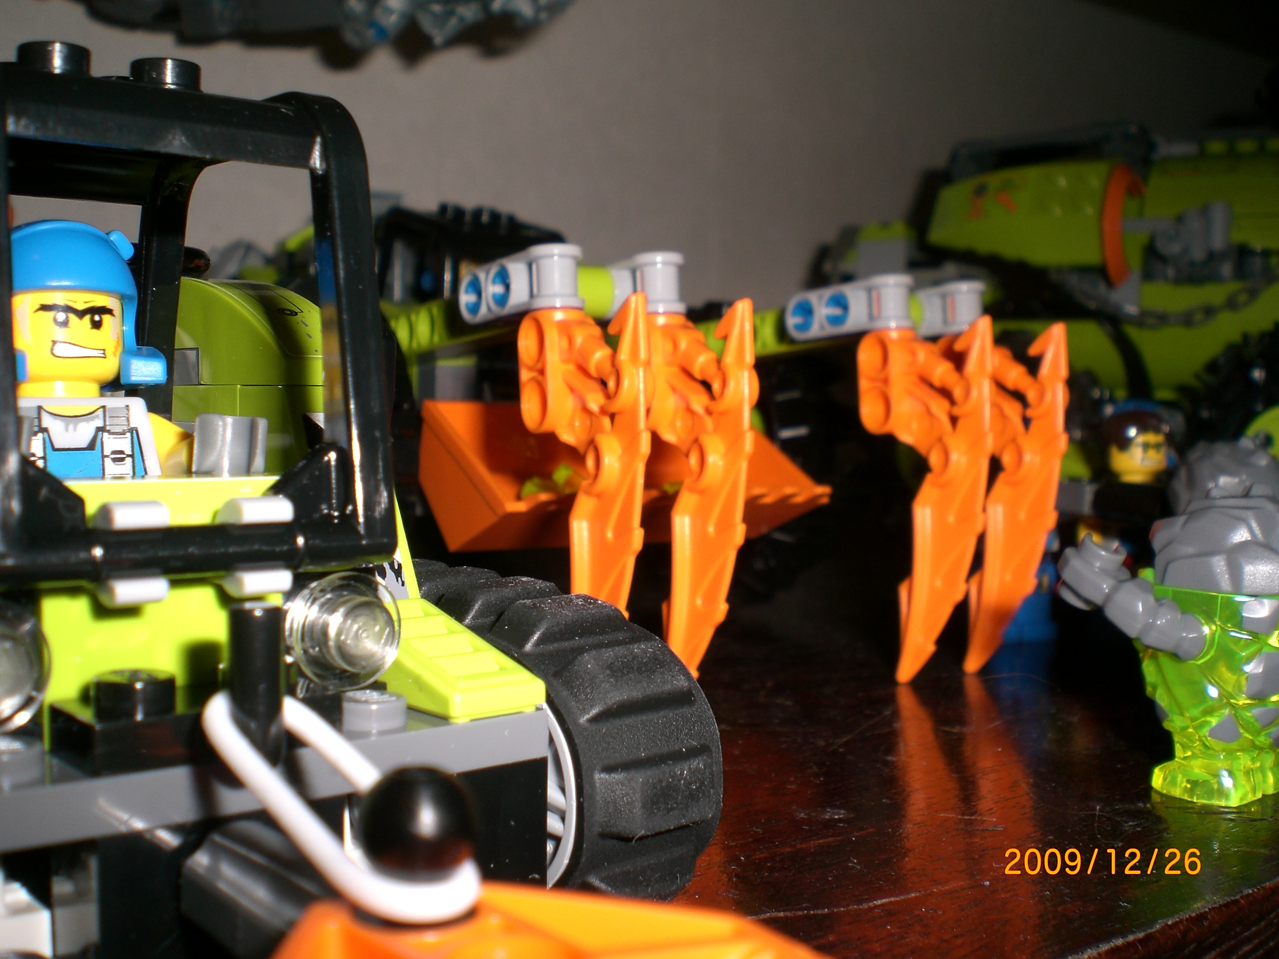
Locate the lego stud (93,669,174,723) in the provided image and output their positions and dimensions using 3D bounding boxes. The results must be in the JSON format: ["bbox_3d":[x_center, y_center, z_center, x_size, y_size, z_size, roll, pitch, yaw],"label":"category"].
[{"bbox_3d":[-0.032,0.014,0.089,0.005,0.002,0.005,-2,4,-40],"label":"lego stud"}]

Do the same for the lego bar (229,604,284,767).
[{"bbox_3d":[-0.024,0.013,0.089,0.003,0.010,0.003,-2,4,-40],"label":"lego bar"}]

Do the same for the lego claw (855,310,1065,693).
[{"bbox_3d":[0.050,0.004,0.213,0.024,0.056,0.024,-1,4,-34],"label":"lego claw"}]

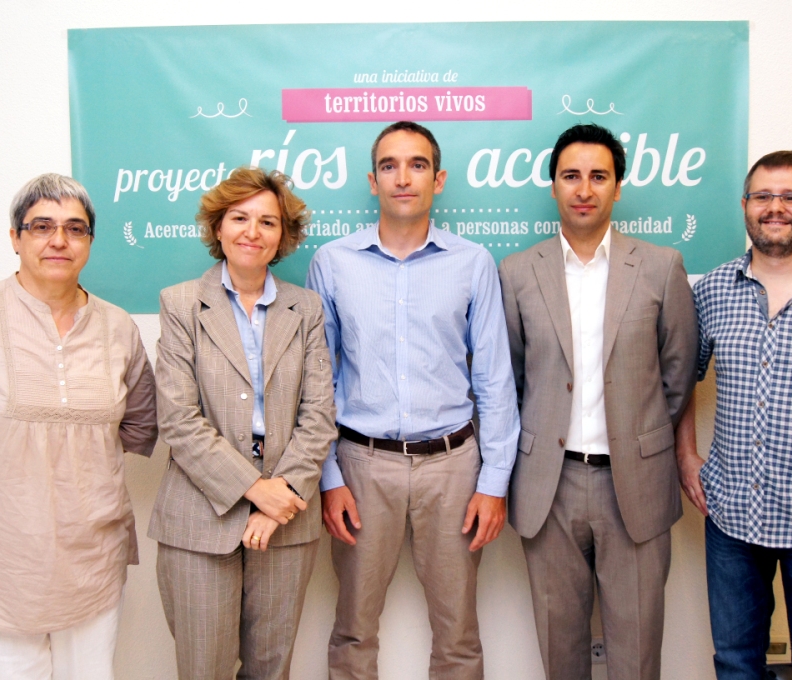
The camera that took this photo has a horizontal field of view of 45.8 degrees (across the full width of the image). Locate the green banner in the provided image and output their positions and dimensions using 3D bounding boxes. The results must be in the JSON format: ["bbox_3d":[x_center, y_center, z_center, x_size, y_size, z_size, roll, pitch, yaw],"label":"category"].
[{"bbox_3d":[0.040,-0.485,2.680,1.930,0.808,0.025,0,5,1],"label":"green banner"}]

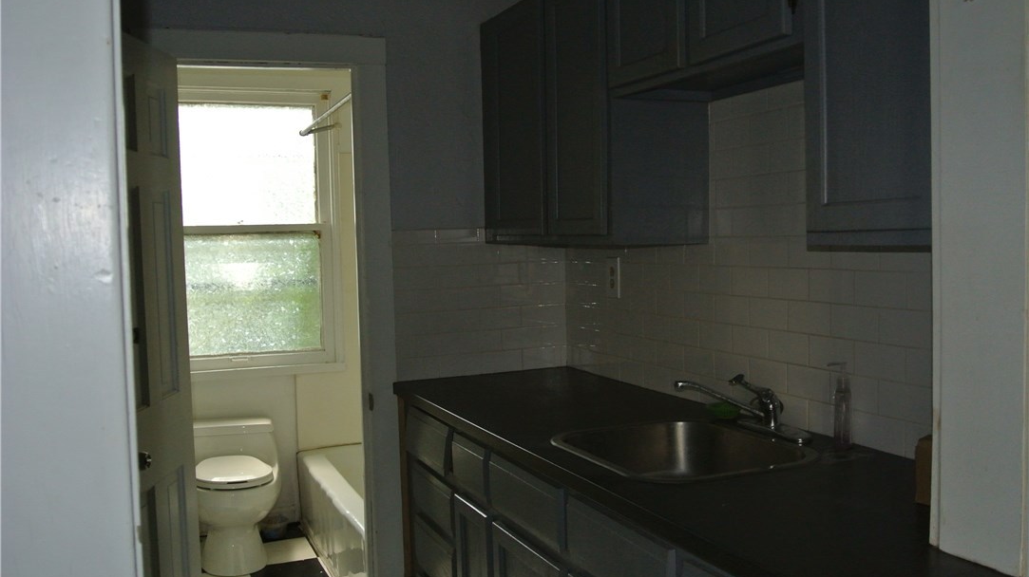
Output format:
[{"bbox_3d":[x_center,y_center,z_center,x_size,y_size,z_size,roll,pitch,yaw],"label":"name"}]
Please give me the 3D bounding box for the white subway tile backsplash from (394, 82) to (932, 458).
[{"bbox_3d":[0.228,-0.074,2.558,0.656,0.829,1.800,-3,3,-22],"label":"white subway tile backsplash"}]

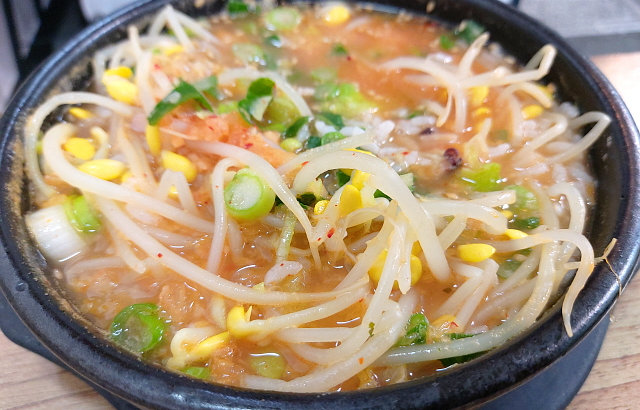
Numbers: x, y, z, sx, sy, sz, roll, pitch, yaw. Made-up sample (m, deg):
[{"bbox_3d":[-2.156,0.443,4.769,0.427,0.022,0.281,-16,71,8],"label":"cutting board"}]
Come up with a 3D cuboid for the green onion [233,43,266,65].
[{"bbox_3d":[-0.026,-0.056,0.171,0.011,0.004,0.011,0,50,0],"label":"green onion"}]

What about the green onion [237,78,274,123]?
[{"bbox_3d":[-0.020,-0.033,0.145,0.011,0.011,0.009,-8,51,-6],"label":"green onion"}]

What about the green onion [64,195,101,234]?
[{"bbox_3d":[-0.061,0.002,0.119,0.007,0.009,0.006,-34,58,-24],"label":"green onion"}]

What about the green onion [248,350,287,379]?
[{"bbox_3d":[-0.011,0.034,0.097,0.008,0.004,0.006,-16,52,-11],"label":"green onion"}]

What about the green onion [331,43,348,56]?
[{"bbox_3d":[0.007,-0.057,0.169,0.006,0.004,0.006,1,51,2],"label":"green onion"}]

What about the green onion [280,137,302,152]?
[{"bbox_3d":[-0.008,-0.018,0.136,0.006,0.004,0.006,0,50,0],"label":"green onion"}]

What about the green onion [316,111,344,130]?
[{"bbox_3d":[0.003,-0.026,0.145,0.009,0.003,0.007,0,50,0],"label":"green onion"}]

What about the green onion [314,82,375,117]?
[{"bbox_3d":[0.008,-0.035,0.152,0.019,0.006,0.012,0,50,0],"label":"green onion"}]

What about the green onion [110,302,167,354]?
[{"bbox_3d":[-0.039,0.027,0.100,0.011,0.006,0.011,0,50,0],"label":"green onion"}]

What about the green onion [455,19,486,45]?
[{"bbox_3d":[0.058,-0.067,0.179,0.011,0.004,0.010,0,50,0],"label":"green onion"}]

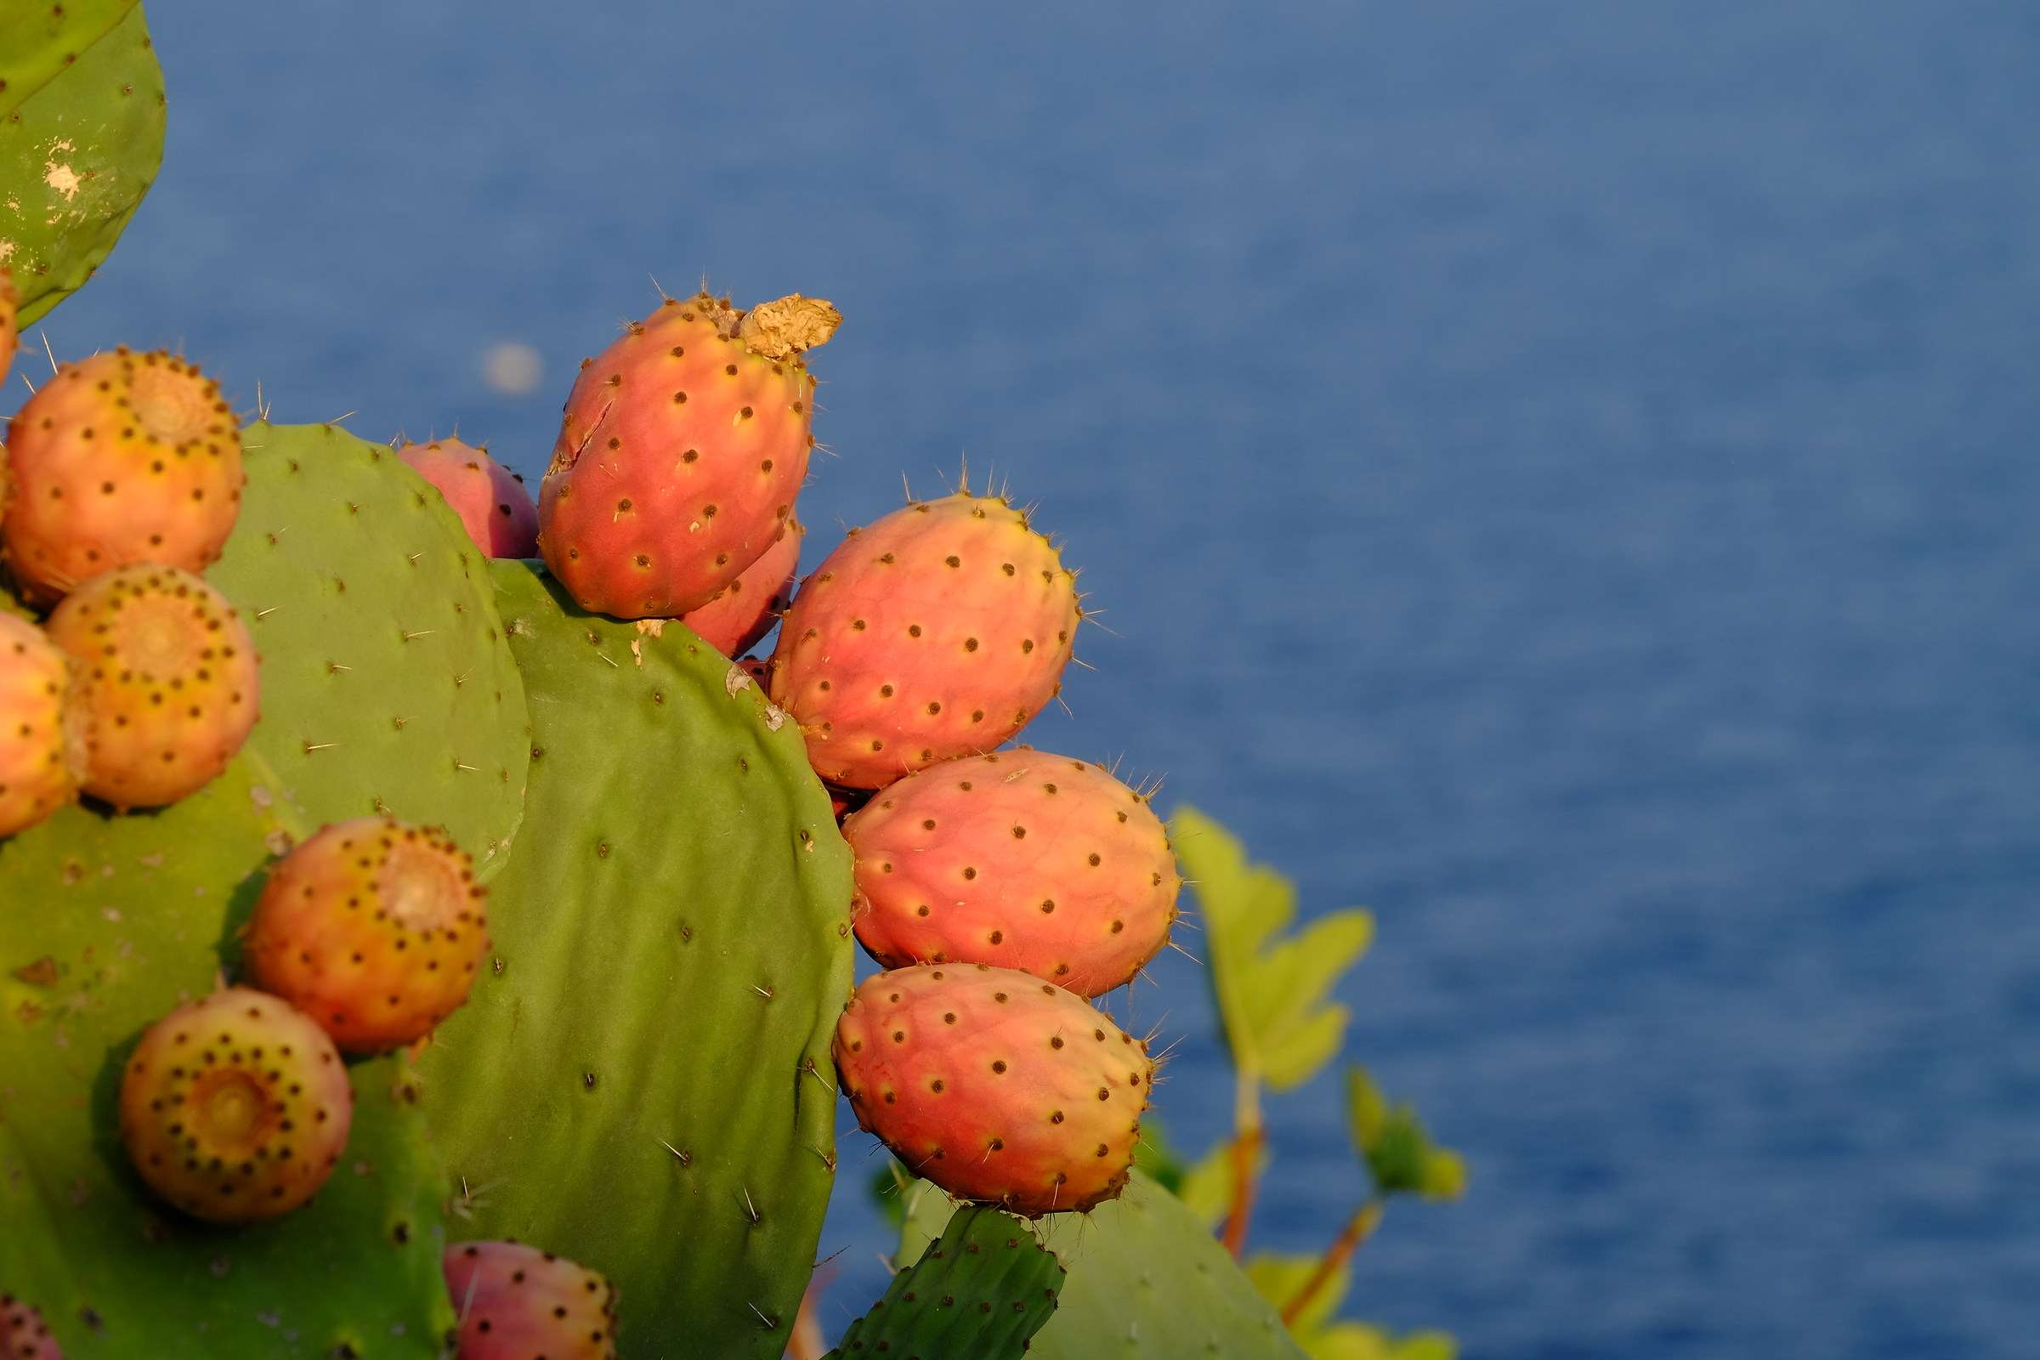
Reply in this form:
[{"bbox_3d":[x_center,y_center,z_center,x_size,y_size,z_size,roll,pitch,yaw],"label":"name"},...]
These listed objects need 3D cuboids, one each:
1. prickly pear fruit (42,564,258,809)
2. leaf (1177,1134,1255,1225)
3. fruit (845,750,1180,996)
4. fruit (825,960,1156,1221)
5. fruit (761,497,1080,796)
[{"bbox_3d":[-0.190,0.001,2.150,0.050,0.050,0.068,0,-20,-5],"label":"prickly pear fruit"},{"bbox_3d":[0.069,0.178,3.500,0.032,0.036,0.014,2,9,11],"label":"leaf"},{"bbox_3d":[-0.002,0.044,2.250,0.077,0.054,0.054,12,0,0],"label":"fruit"},{"bbox_3d":[-0.007,0.092,2.250,0.073,0.053,0.053,24,0,0],"label":"fruit"},{"bbox_3d":[-0.022,-0.009,2.250,0.076,0.058,0.058,-42,0,0],"label":"fruit"}]

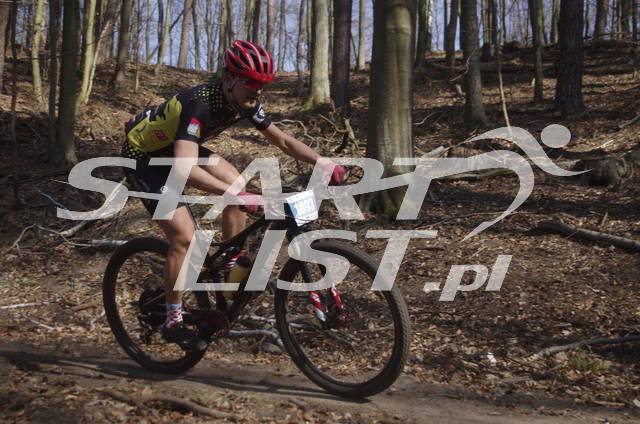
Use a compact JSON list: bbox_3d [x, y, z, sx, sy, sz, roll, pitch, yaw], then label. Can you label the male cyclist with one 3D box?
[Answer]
[{"bbox_3d":[-0.463,-0.039,4.110,1.020,1.470,0.720,0,9,33],"label":"male cyclist"}]

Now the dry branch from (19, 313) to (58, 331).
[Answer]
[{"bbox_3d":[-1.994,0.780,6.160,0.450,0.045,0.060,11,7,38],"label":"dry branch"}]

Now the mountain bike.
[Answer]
[{"bbox_3d":[-0.397,0.357,4.167,1.840,1.000,0.720,0,12,33],"label":"mountain bike"}]

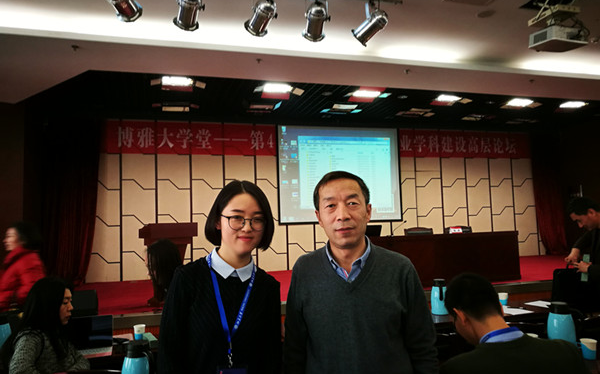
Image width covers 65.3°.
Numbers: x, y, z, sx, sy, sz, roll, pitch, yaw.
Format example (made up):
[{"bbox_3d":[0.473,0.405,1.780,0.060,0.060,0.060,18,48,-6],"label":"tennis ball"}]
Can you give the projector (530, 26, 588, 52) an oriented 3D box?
[{"bbox_3d":[2.654,-1.518,4.821,0.460,0.135,0.300,0,-4,-22],"label":"projector"}]

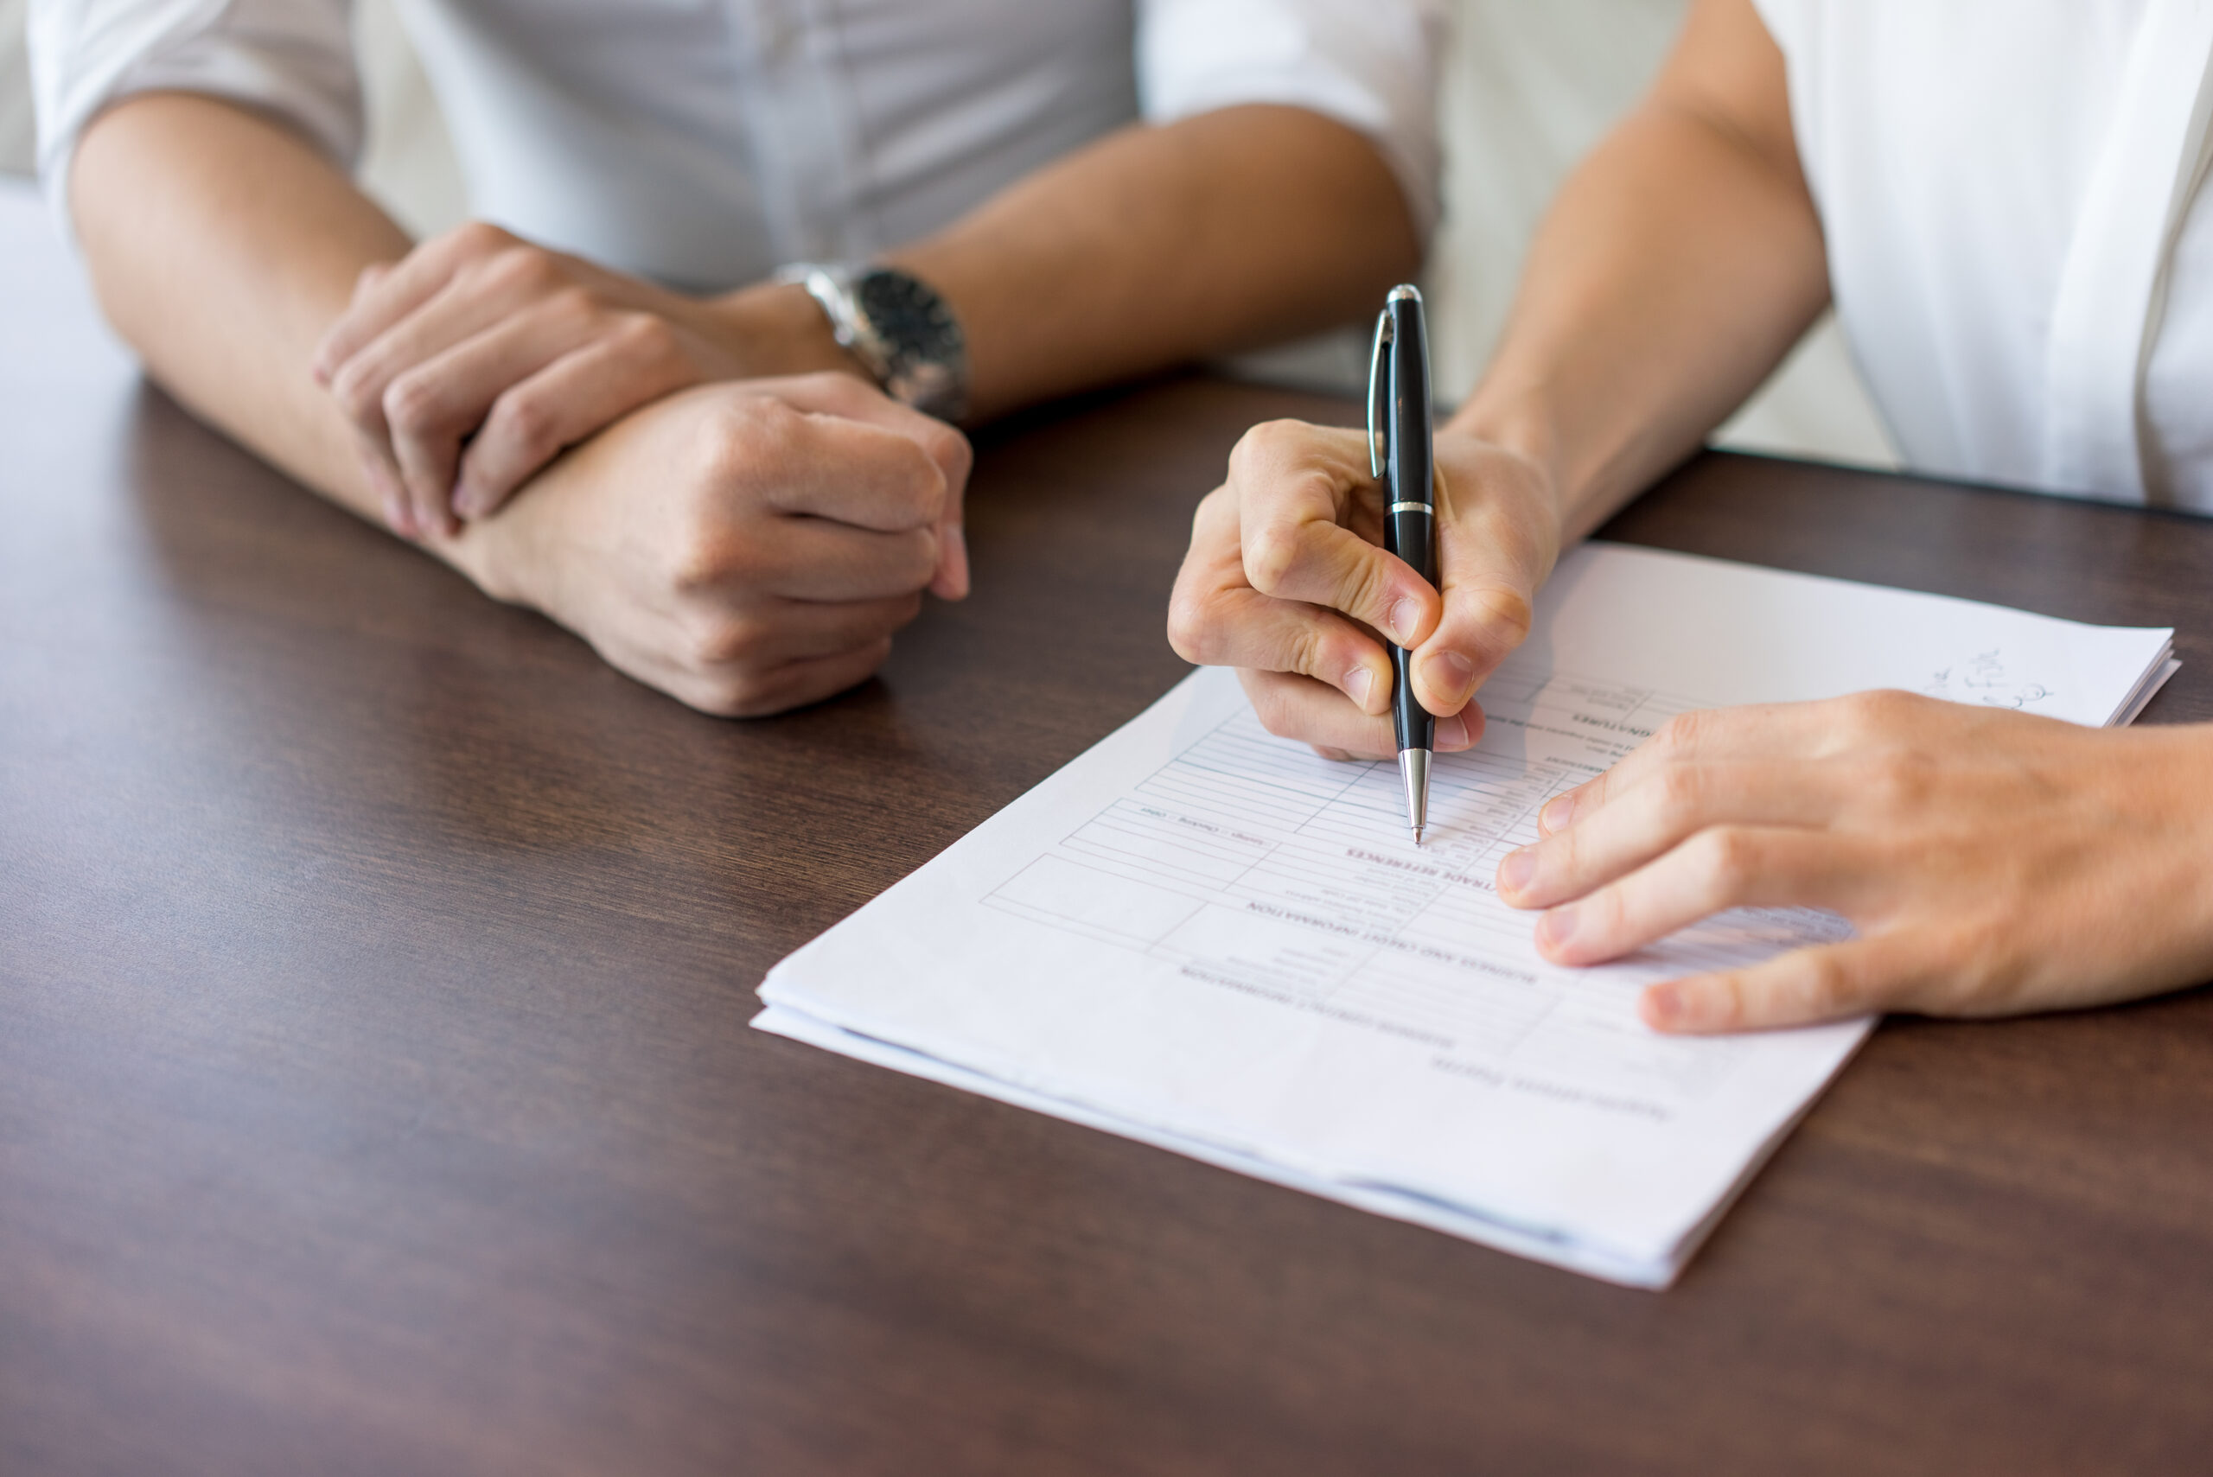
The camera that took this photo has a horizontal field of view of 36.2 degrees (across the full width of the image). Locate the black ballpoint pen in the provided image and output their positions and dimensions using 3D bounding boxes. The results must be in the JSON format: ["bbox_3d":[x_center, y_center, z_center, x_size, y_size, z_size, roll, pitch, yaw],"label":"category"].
[{"bbox_3d":[0.069,-0.042,0.782,0.015,0.137,0.011,0,-17,0],"label":"black ballpoint pen"}]

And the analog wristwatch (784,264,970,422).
[{"bbox_3d":[-0.064,-0.104,0.958,0.042,0.053,0.061,-15,66,-35],"label":"analog wristwatch"}]

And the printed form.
[{"bbox_3d":[0.093,0.019,0.778,0.211,0.009,0.292,13,32,31],"label":"printed form"}]

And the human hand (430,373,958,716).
[{"bbox_3d":[-0.100,-0.059,0.870,0.083,0.086,0.145,-24,33,-34],"label":"human hand"}]

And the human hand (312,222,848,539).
[{"bbox_3d":[-0.139,-0.095,0.895,0.145,0.082,0.088,-11,28,-12],"label":"human hand"}]

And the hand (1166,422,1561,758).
[{"bbox_3d":[0.062,-0.038,0.812,0.110,0.083,0.083,-26,34,-35],"label":"hand"}]

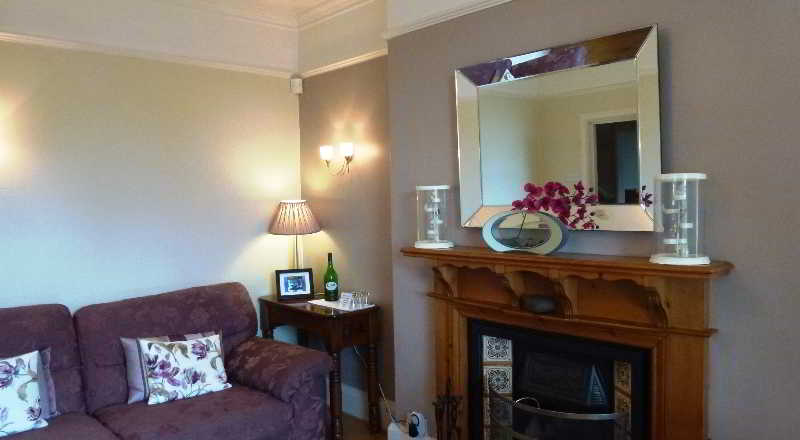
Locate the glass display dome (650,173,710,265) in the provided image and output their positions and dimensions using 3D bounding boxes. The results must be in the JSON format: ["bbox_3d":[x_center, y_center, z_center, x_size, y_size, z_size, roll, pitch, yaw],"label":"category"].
[{"bbox_3d":[1.013,-0.003,2.004,0.210,0.315,0.210,1,3,44],"label":"glass display dome"}]

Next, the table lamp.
[{"bbox_3d":[-0.734,0.208,3.867,0.360,0.670,0.360,1,3,44],"label":"table lamp"}]

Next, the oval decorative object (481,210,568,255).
[{"bbox_3d":[0.549,0.058,2.446,0.405,0.182,0.085,1,3,44],"label":"oval decorative object"}]

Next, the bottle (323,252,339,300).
[{"bbox_3d":[-0.465,0.383,3.736,0.088,0.318,0.088,-1,2,0],"label":"bottle"}]

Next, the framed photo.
[{"bbox_3d":[-0.713,0.447,3.812,0.236,0.205,0.030,-2,-10,-12],"label":"framed photo"}]

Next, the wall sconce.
[{"bbox_3d":[-0.421,-0.407,3.735,0.290,0.210,0.150,1,3,44],"label":"wall sconce"}]

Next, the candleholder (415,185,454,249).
[{"bbox_3d":[0.175,-0.012,2.809,0.200,0.312,0.200,-1,2,0],"label":"candleholder"}]

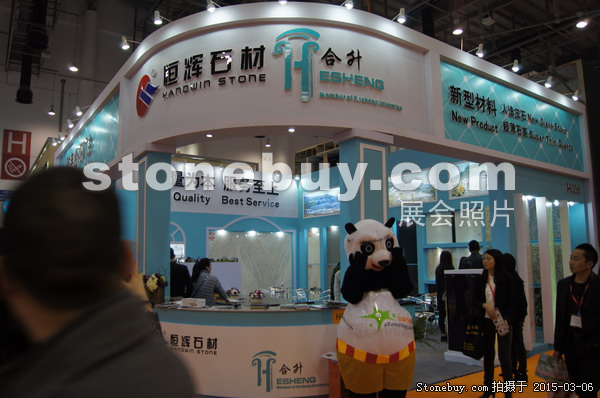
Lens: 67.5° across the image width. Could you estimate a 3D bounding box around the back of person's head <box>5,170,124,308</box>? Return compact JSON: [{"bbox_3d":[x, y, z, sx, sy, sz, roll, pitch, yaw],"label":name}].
[{"bbox_3d":[-0.374,0.070,0.710,0.180,0.245,0.220,2,-7,-16],"label":"back of person's head"}]

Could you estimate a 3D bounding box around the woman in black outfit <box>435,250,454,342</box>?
[{"bbox_3d":[2.698,1.761,8.127,0.450,1.620,0.320,-4,-7,27],"label":"woman in black outfit"}]

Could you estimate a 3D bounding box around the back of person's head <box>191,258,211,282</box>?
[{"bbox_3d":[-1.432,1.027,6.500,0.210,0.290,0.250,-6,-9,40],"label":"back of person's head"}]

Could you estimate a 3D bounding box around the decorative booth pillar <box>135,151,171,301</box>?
[{"bbox_3d":[-2.010,0.856,6.035,0.360,2.920,0.500,5,-8,-36],"label":"decorative booth pillar"}]

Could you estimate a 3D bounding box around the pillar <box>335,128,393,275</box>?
[{"bbox_3d":[0.779,0.723,5.327,0.600,3.000,0.380,5,-8,-36],"label":"pillar"}]

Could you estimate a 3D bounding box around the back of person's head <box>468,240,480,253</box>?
[{"bbox_3d":[2.918,0.801,7.500,0.180,0.230,0.210,-4,-7,25],"label":"back of person's head"}]

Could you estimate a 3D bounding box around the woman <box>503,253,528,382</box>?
[{"bbox_3d":[2.686,1.472,5.752,0.310,1.590,0.440,-7,-9,44],"label":"woman"}]

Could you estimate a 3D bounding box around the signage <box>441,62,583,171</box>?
[{"bbox_3d":[3.784,-1.238,7.585,4.500,1.120,0.080,5,-8,-36],"label":"signage"}]

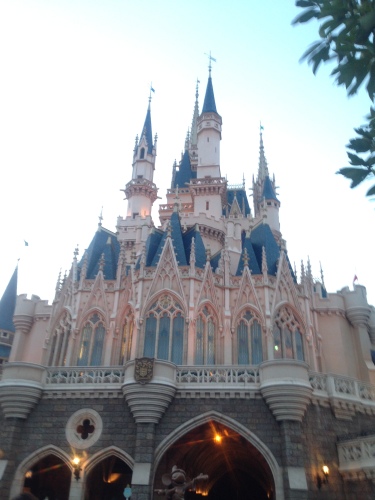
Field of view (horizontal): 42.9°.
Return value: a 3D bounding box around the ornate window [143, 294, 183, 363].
[{"bbox_3d":[-1.370,4.715,27.368,2.378,4.455,0.400,-1,-32,6],"label":"ornate window"}]

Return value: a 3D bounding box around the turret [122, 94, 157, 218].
[{"bbox_3d":[-3.596,-9.077,42.128,2.748,15.395,2.748,-1,-32,6],"label":"turret"}]

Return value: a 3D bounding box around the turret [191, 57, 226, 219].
[{"bbox_3d":[2.064,-11.752,45.315,2.972,21.430,2.972,-1,-32,6],"label":"turret"}]

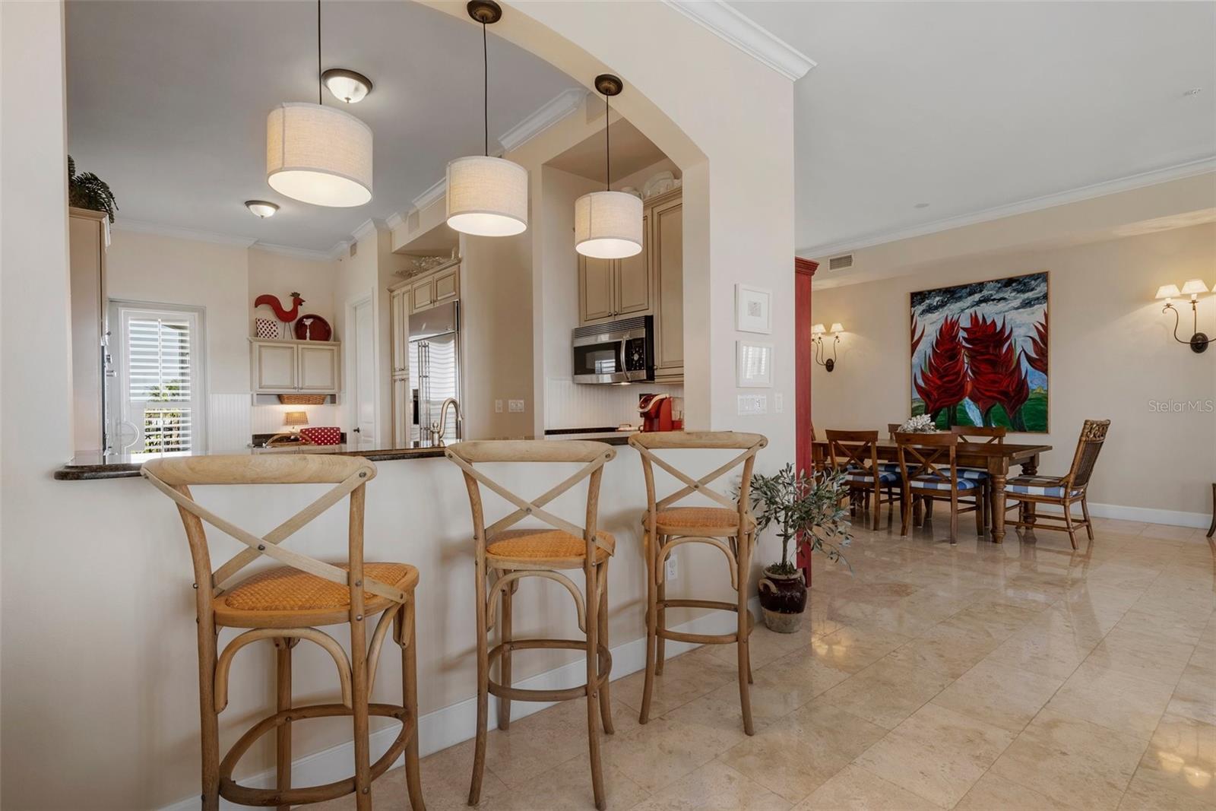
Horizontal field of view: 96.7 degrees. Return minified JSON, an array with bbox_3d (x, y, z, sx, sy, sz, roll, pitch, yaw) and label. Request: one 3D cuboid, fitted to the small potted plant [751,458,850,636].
[{"bbox_3d":[1.014,0.761,2.910,0.540,0.895,0.480,-1,1,-37],"label":"small potted plant"}]

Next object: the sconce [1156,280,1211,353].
[{"bbox_3d":[5.393,-0.808,4.931,0.320,0.659,0.540,-1,1,-41],"label":"sconce"}]

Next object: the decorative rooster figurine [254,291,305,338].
[{"bbox_3d":[-4.068,-1.124,6.715,0.546,0.610,0.070,-1,1,-39],"label":"decorative rooster figurine"}]

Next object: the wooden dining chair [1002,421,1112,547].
[{"bbox_3d":[3.826,0.637,4.663,0.530,1.035,0.660,-1,1,-39],"label":"wooden dining chair"}]

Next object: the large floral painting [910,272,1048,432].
[{"bbox_3d":[4.326,-0.560,6.369,0.050,1.747,1.382,-1,1,-41],"label":"large floral painting"}]

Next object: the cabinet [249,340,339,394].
[{"bbox_3d":[-3.794,-0.460,6.591,0.950,0.620,0.350,-1,1,-38],"label":"cabinet"}]

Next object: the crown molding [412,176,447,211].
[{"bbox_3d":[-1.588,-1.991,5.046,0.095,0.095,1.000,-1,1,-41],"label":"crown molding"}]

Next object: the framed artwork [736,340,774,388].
[{"bbox_3d":[0.806,-0.222,2.966,0.290,0.247,0.025,-1,1,-37],"label":"framed artwork"}]

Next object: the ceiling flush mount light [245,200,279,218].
[{"bbox_3d":[-3.449,-1.938,5.399,0.305,0.135,0.305,-1,1,0],"label":"ceiling flush mount light"}]

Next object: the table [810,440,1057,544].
[{"bbox_3d":[3.104,0.773,5.360,1.000,0.778,1.820,-1,1,-41],"label":"table"}]

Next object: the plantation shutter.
[{"bbox_3d":[-5.155,-0.010,6.233,0.834,2.320,0.080,-1,1,-39],"label":"plantation shutter"}]

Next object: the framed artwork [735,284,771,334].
[{"bbox_3d":[0.802,-0.523,2.970,0.275,0.252,0.030,-1,1,-37],"label":"framed artwork"}]

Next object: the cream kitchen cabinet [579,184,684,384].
[{"bbox_3d":[0.268,-0.708,3.613,0.340,1.135,1.220,-1,1,-41],"label":"cream kitchen cabinet"}]

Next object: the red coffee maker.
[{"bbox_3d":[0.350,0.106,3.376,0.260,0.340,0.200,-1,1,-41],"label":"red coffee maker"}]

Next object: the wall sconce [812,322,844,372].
[{"bbox_3d":[3.039,-0.799,7.592,0.320,0.659,0.540,-1,1,-41],"label":"wall sconce"}]

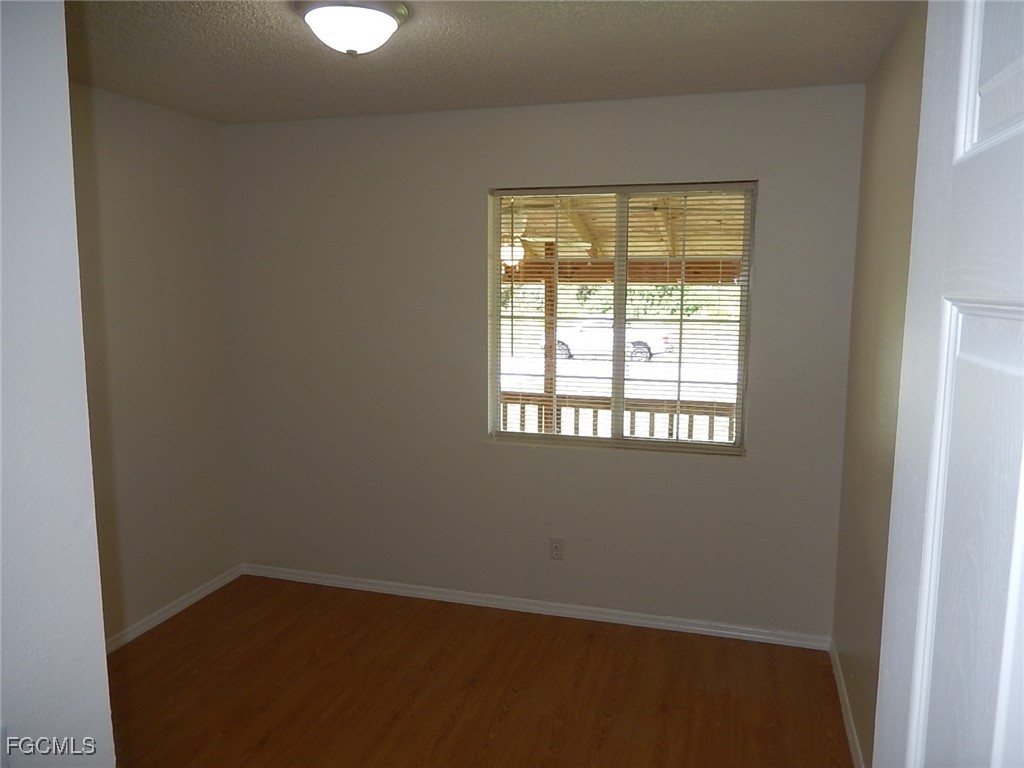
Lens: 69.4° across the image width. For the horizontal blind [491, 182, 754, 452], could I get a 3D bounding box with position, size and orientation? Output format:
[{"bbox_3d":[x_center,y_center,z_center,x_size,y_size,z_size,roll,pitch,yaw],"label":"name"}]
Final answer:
[{"bbox_3d":[0.478,-0.298,3.433,1.210,1.210,0.100,3,8,17],"label":"horizontal blind"}]

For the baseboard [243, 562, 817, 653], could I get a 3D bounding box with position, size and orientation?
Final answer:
[{"bbox_3d":[-0.049,1.103,3.737,3.072,0.075,0.018,3,8,17],"label":"baseboard"}]

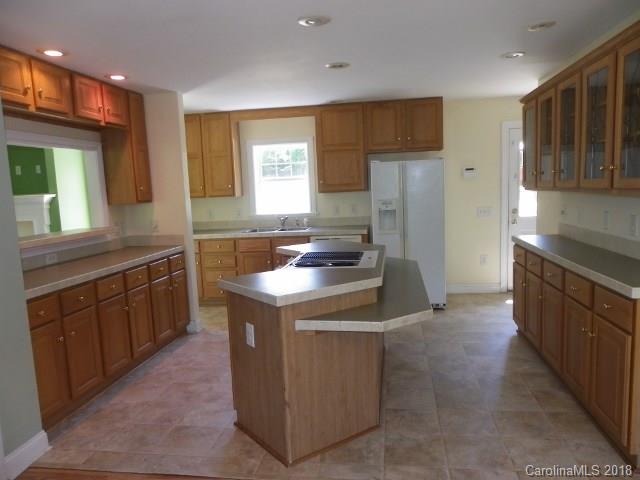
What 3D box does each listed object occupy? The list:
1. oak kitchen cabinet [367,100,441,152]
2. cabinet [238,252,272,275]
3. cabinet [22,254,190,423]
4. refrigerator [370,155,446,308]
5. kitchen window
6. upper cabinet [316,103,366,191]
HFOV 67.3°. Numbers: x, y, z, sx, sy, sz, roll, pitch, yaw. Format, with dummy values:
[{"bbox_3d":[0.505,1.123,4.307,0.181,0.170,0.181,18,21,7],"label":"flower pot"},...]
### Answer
[{"bbox_3d":[1.018,-1.378,5.872,0.920,0.610,0.320,-1,7,9],"label":"oak kitchen cabinet"},{"bbox_3d":[-0.735,0.410,6.185,0.450,0.620,0.600,-1,7,9],"label":"cabinet"},{"bbox_3d":[-1.799,0.657,3.837,0.630,0.840,2.200,-1,7,9],"label":"cabinet"},{"bbox_3d":[1.054,-0.085,5.790,0.814,1.700,0.720,-1,7,9],"label":"refrigerator"},{"bbox_3d":[-0.497,-0.821,6.331,0.890,1.020,0.090,-1,7,9],"label":"kitchen window"},{"bbox_3d":[0.281,-1.135,6.010,0.590,1.060,0.320,-1,7,9],"label":"upper cabinet"}]

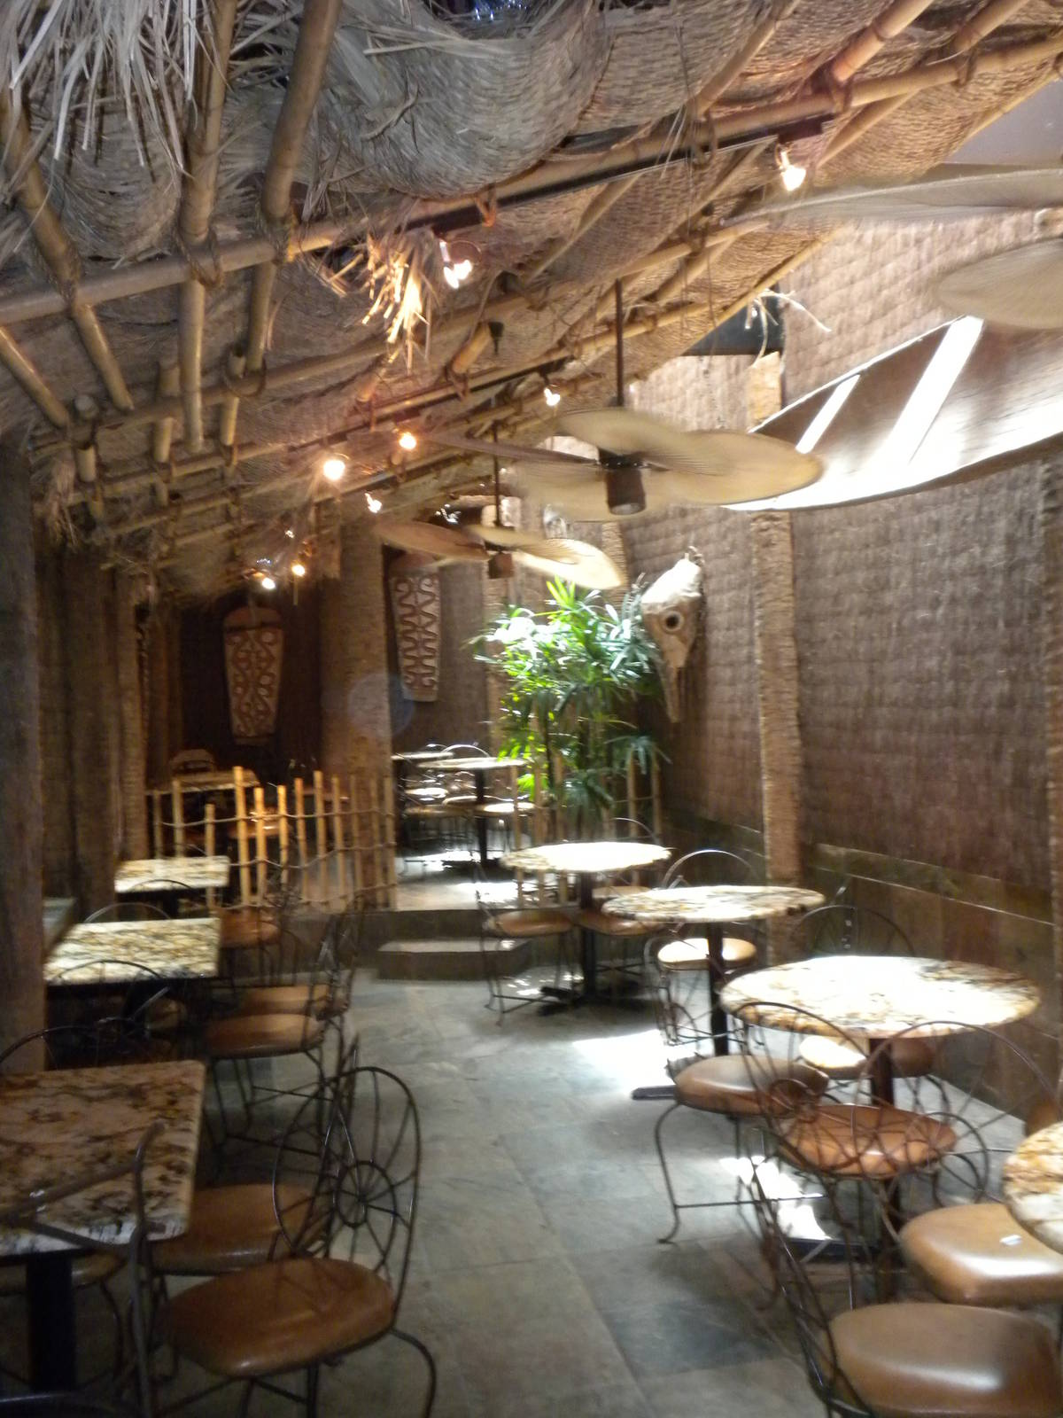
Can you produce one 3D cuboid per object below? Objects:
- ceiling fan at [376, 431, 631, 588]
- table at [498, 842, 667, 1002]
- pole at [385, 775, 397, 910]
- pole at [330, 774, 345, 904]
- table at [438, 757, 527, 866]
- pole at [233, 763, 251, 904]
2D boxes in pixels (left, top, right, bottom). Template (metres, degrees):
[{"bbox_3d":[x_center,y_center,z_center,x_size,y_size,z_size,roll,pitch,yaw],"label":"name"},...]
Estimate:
[{"bbox_3d":[-0.181,-1.116,8.279,1.390,0.821,1.390,-2,1,0],"label":"ceiling fan"},{"bbox_3d":[0.307,1.142,8.118,0.910,0.750,0.910,-2,1,0],"label":"table"},{"bbox_3d":[-0.823,0.777,8.911,0.045,0.794,0.045,-3,1,-12],"label":"pole"},{"bbox_3d":[-1.144,0.777,8.972,0.045,0.790,0.045,-4,1,-12],"label":"pole"},{"bbox_3d":[-0.347,0.744,10.915,0.910,0.750,0.910,-2,1,-11],"label":"table"},{"bbox_3d":[-1.693,0.745,8.913,0.058,0.827,0.058,-4,1,-11],"label":"pole"}]

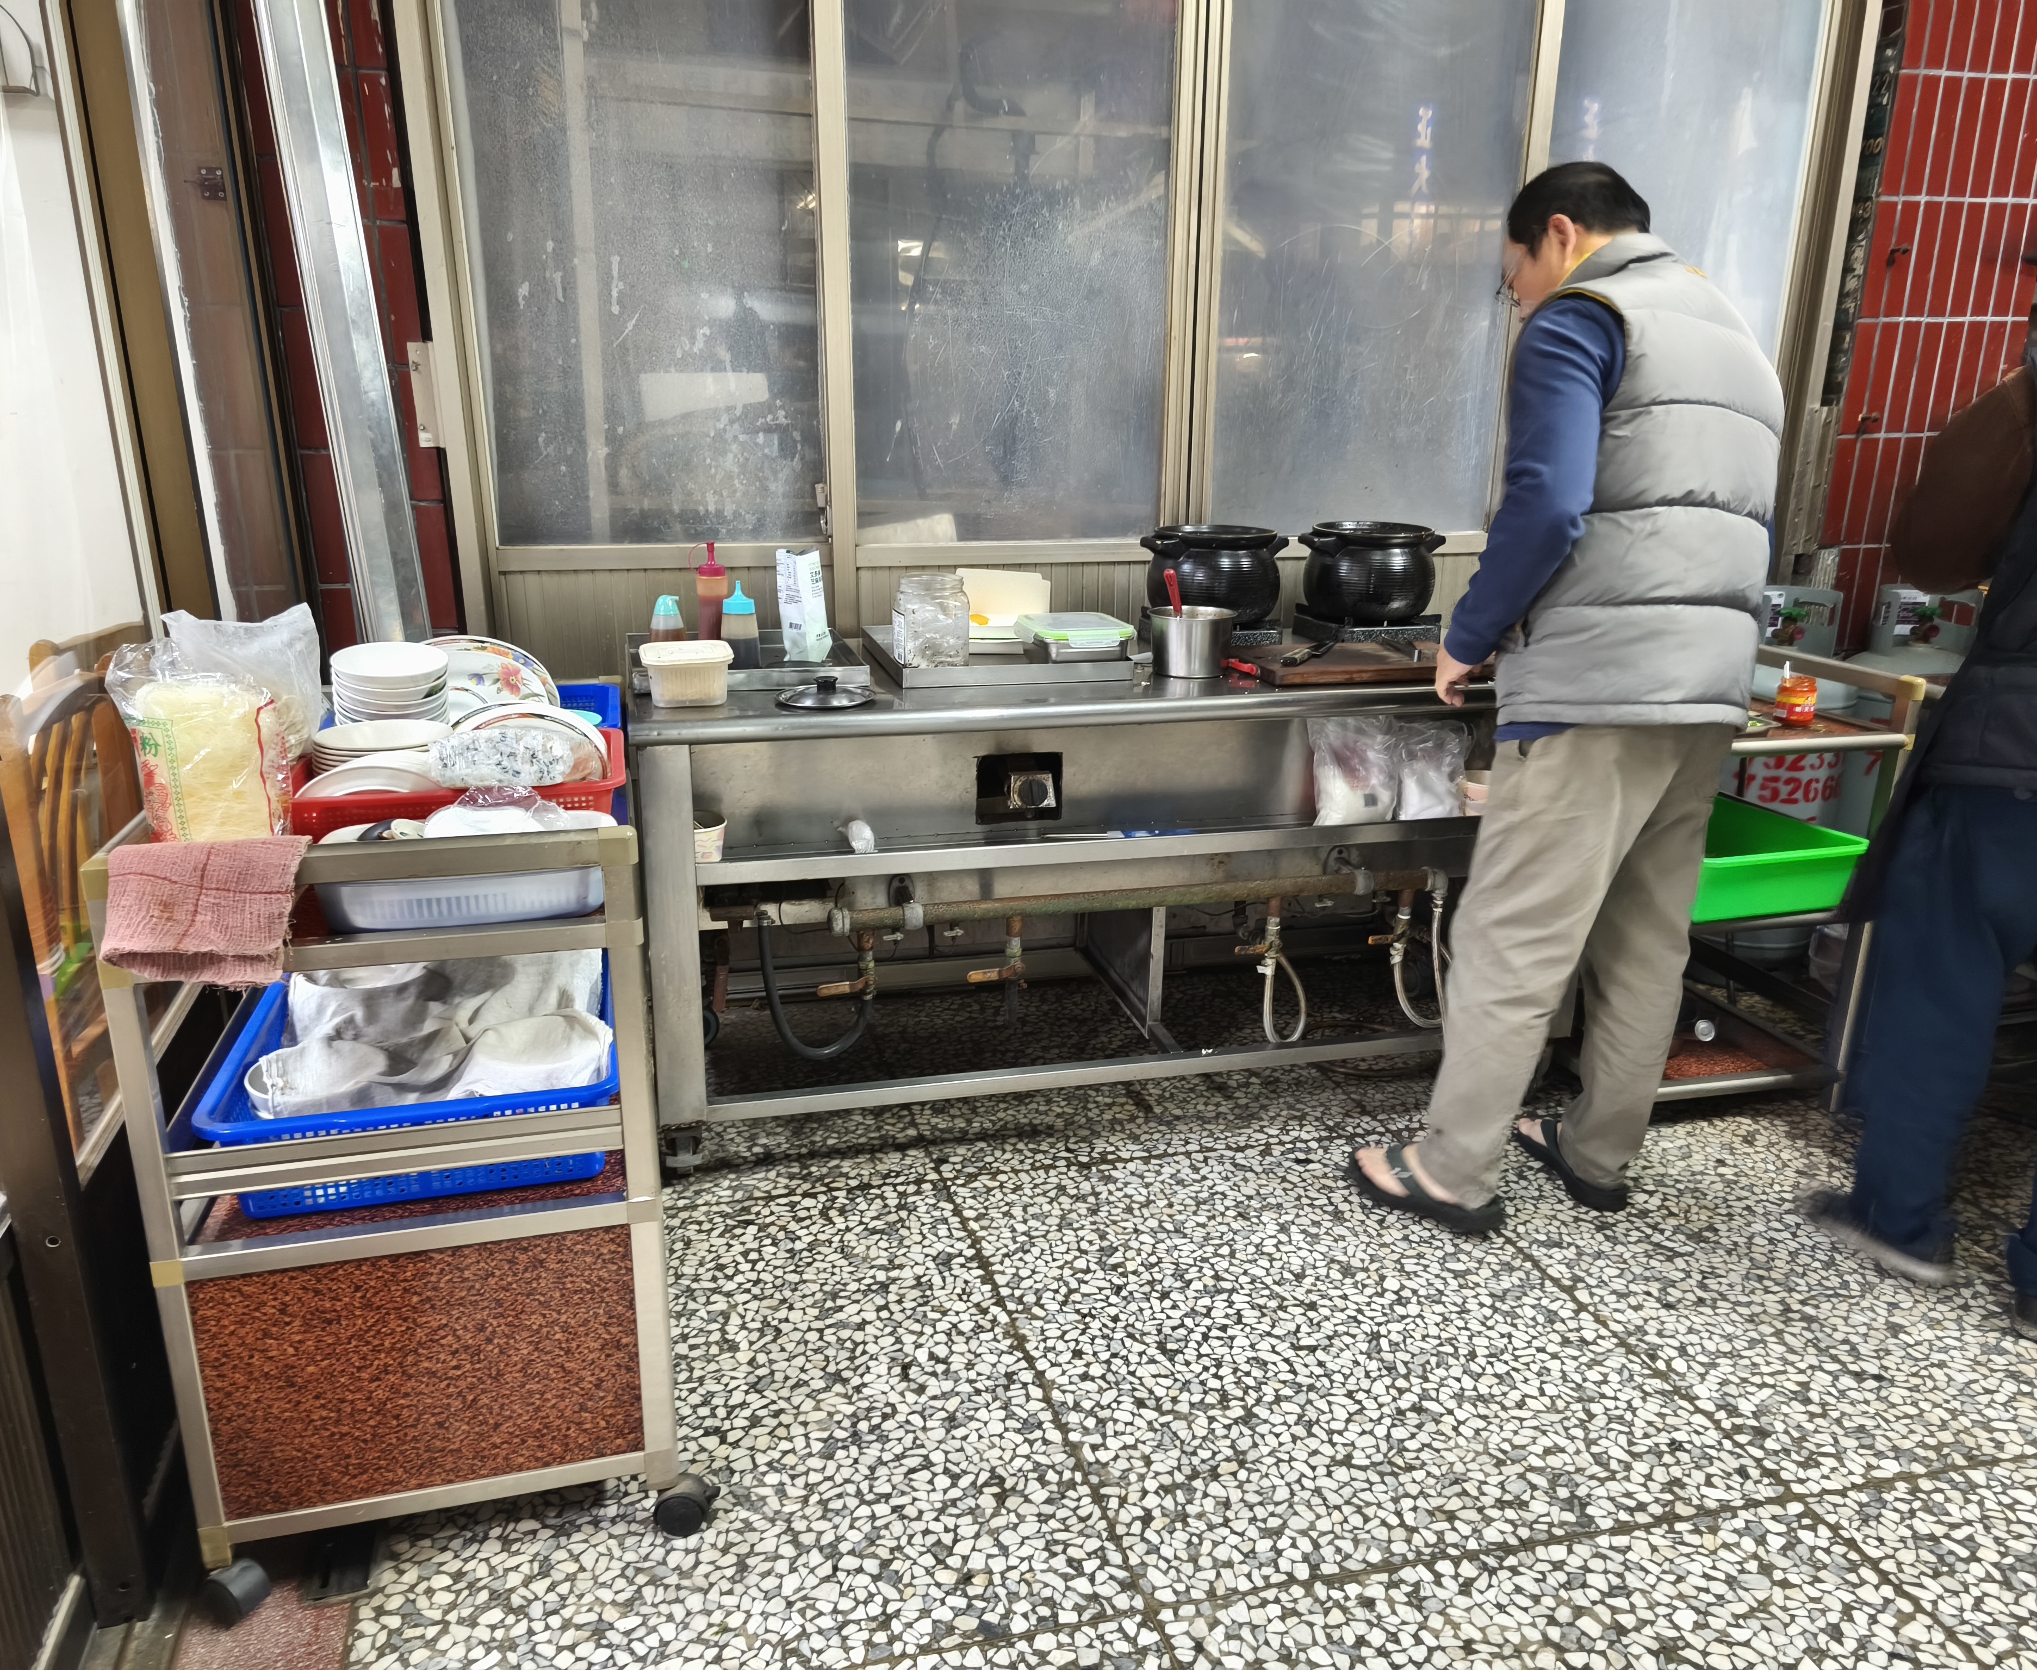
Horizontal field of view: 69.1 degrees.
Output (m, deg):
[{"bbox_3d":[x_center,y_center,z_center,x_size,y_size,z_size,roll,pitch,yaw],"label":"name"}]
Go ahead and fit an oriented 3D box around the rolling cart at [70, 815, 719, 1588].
[{"bbox_3d":[-0.737,0.313,1.958,0.525,0.890,0.800,-4,18,-14],"label":"rolling cart"}]

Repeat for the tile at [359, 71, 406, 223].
[{"bbox_3d":[-1.103,-1.192,2.569,0.047,0.232,0.015,-3,18,-11],"label":"tile"}]

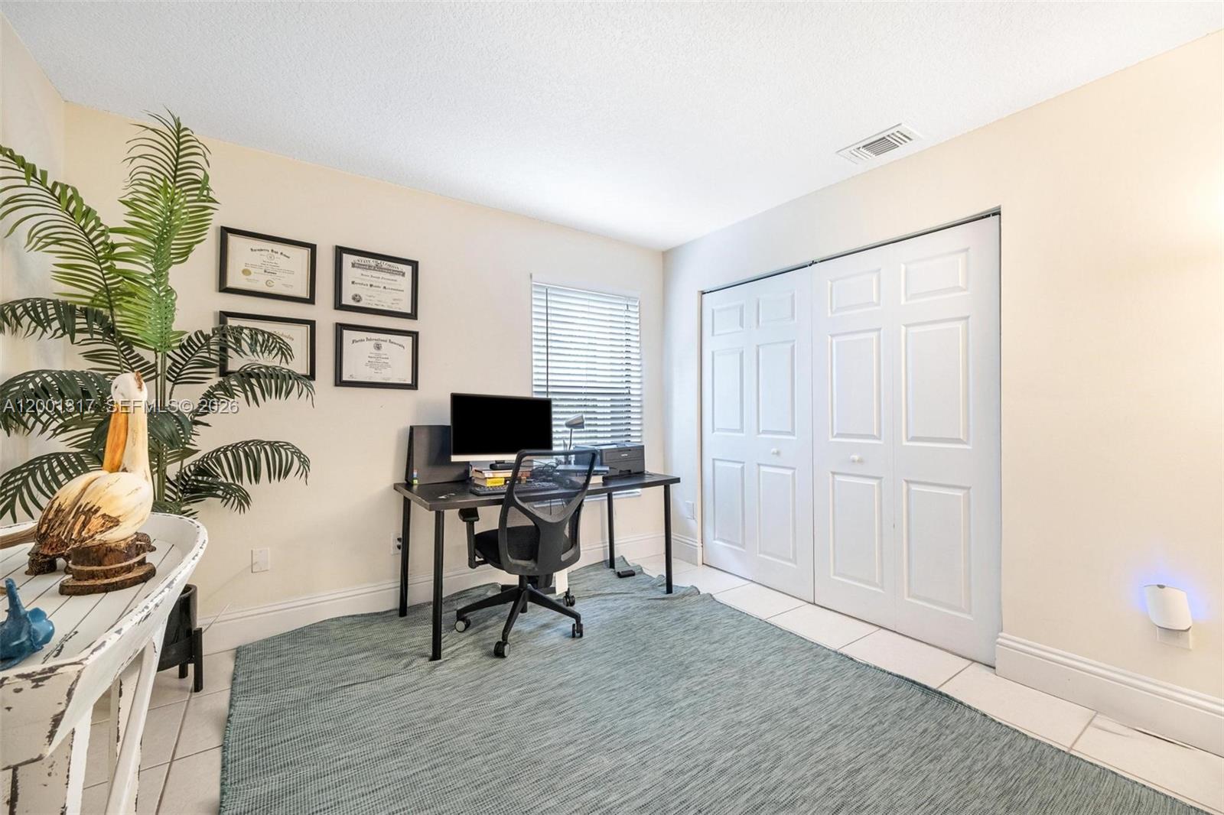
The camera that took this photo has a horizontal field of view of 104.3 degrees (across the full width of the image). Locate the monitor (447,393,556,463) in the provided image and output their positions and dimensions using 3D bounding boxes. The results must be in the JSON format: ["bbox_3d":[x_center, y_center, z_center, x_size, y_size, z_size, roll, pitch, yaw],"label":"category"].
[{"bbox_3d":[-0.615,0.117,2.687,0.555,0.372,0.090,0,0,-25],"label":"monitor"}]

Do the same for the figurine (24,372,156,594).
[{"bbox_3d":[-0.980,0.131,0.906,0.130,0.405,0.190,0,0,7],"label":"figurine"}]

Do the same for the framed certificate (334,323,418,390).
[{"bbox_3d":[-1.290,-0.274,2.632,0.418,0.336,0.022,0,0,-35],"label":"framed certificate"}]

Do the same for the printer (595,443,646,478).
[{"bbox_3d":[-0.020,0.352,3.286,0.356,0.183,0.360,0,0,-35],"label":"printer"}]

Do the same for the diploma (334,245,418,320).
[{"bbox_3d":[-1.291,-0.680,2.634,0.417,0.338,0.022,0,0,-35],"label":"diploma"}]

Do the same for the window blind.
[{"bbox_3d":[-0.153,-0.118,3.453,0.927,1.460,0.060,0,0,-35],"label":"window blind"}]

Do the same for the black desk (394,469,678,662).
[{"bbox_3d":[-0.403,0.798,2.831,1.500,0.730,0.750,0,0,-35],"label":"black desk"}]

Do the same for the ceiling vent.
[{"bbox_3d":[1.282,-1.253,2.289,0.205,0.020,0.300,0,0,-36],"label":"ceiling vent"}]

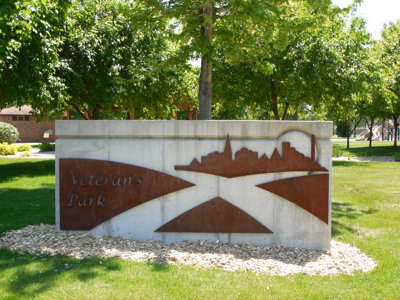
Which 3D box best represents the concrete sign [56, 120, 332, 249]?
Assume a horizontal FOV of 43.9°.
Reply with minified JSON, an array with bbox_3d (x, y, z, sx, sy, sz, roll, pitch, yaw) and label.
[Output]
[{"bbox_3d":[-0.082,0.397,6.130,3.319,1.504,0.360,0,3,3],"label":"concrete sign"}]

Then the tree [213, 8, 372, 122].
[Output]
[{"bbox_3d":[4.018,-2.928,21.873,6.900,6.512,6.700,0,3,0],"label":"tree"}]

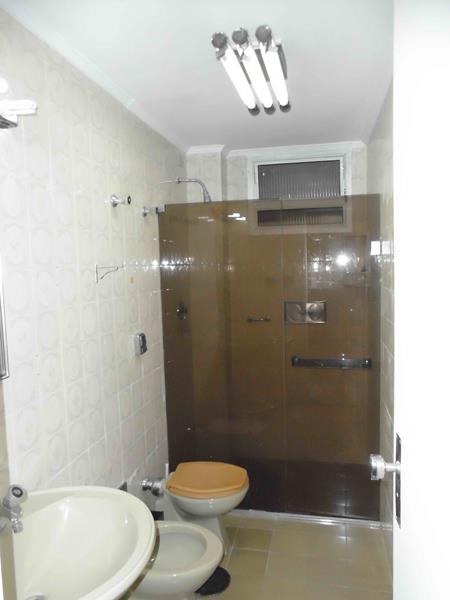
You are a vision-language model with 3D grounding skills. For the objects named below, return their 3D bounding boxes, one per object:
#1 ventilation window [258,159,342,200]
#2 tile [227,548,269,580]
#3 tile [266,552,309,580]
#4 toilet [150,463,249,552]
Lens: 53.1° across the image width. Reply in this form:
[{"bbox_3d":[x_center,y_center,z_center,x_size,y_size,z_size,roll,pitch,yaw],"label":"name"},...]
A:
[{"bbox_3d":[0.559,-0.877,3.353,0.630,0.310,0.060,-1,5,12],"label":"ventilation window"},{"bbox_3d":[0.126,1.383,2.381,0.203,0.010,0.195,-1,5,12],"label":"tile"},{"bbox_3d":[0.329,1.381,2.337,0.203,0.010,0.195,-1,5,12],"label":"tile"},{"bbox_3d":[-0.102,1.174,2.516,0.500,0.400,0.370,-1,5,12],"label":"toilet"}]

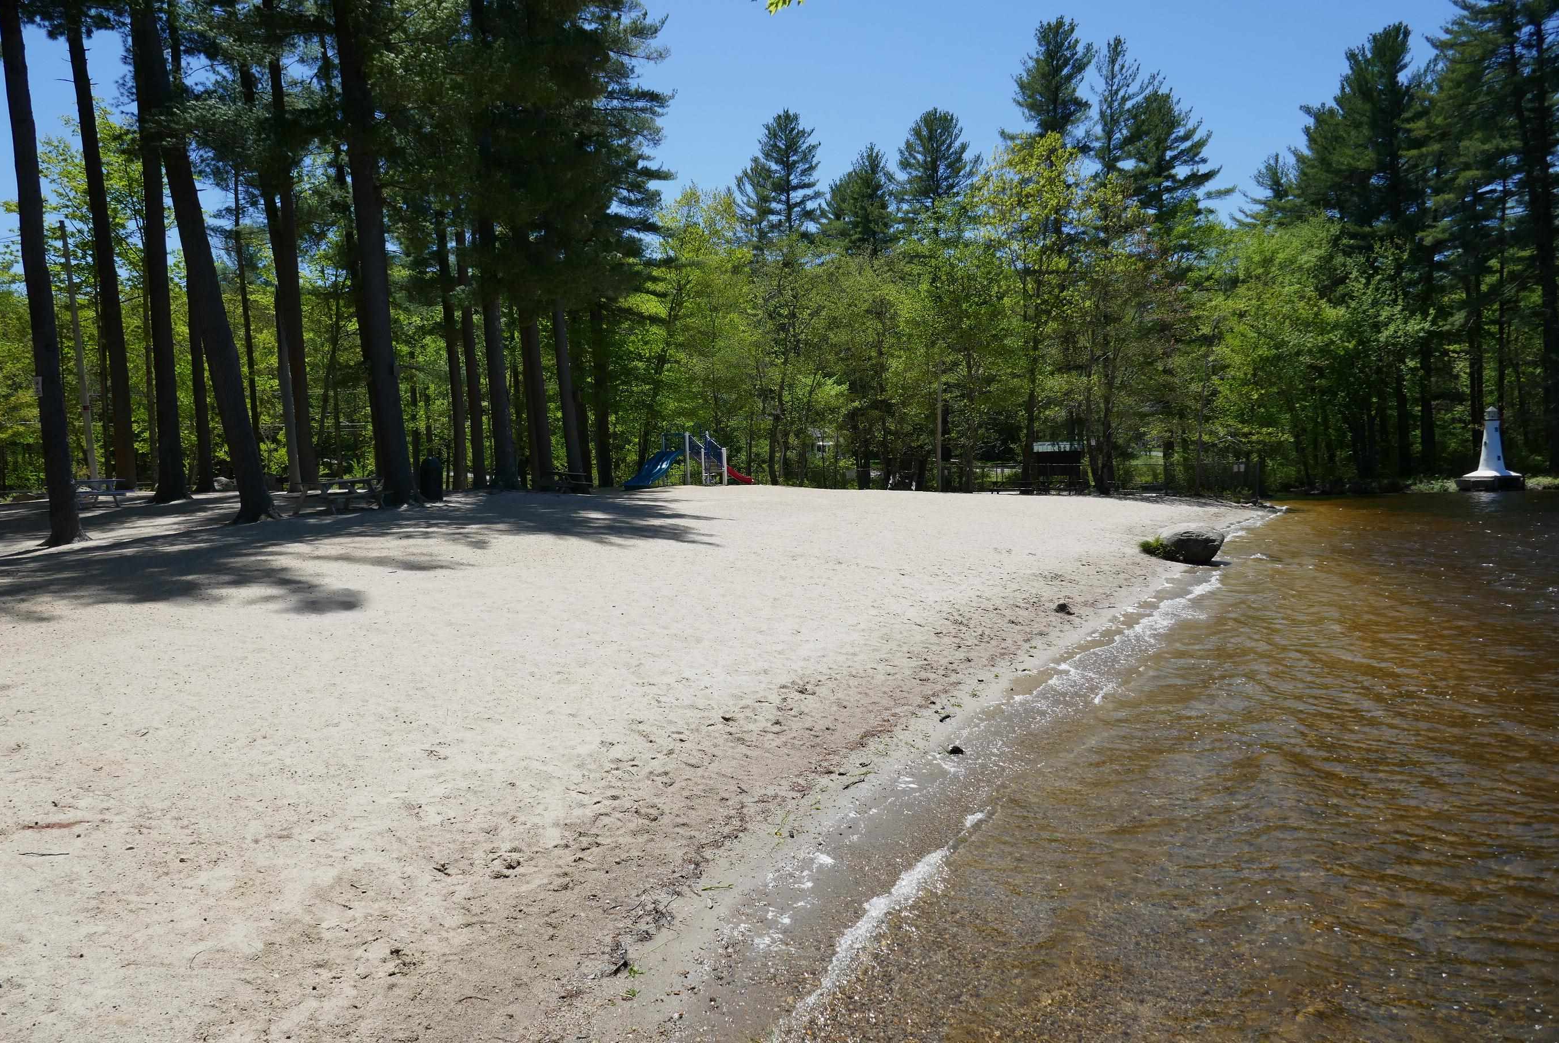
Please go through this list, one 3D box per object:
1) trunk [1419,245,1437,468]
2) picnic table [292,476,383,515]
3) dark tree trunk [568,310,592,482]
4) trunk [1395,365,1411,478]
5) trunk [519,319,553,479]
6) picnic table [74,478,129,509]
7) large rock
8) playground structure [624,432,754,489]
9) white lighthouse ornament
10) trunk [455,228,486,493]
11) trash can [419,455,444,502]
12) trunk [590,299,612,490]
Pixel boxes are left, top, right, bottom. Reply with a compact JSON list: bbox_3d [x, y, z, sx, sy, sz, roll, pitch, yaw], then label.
[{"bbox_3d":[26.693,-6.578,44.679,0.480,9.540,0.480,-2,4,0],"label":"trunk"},{"bbox_3d":[-10.951,-0.644,27.000,1.500,0.760,2.150,2,5,33],"label":"picnic table"},{"bbox_3d":[-7.842,-4.867,42.769,0.450,6.860,0.450,-4,4,-10],"label":"dark tree trunk"},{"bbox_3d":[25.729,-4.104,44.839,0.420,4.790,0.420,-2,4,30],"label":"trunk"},{"bbox_3d":[-8.695,-4.241,38.794,0.660,6.140,0.600,-5,4,-12],"label":"trunk"},{"bbox_3d":[-18.885,-0.743,30.000,1.500,0.750,1.850,3,5,40],"label":"picnic table"},{"bbox_3d":[6.068,0.353,16.100,1.020,0.600,0.850,1,4,22],"label":"large rock"},{"bbox_3d":[-3.473,-2.364,42.000,2.900,2.100,4.700,2,5,35],"label":"playground structure"},{"bbox_3d":[25.516,-2.590,39.000,2.200,3.000,2.200,2,5,34],"label":"white lighthouse ornament"},{"bbox_3d":[-10.999,-5.797,38.688,0.420,9.260,0.420,-4,4,-15],"label":"trunk"},{"bbox_3d":[-9.273,-1.120,29.000,0.600,1.180,0.600,-2,4,-18],"label":"trash can"},{"bbox_3d":[-6.673,-4.718,40.767,0.520,6.920,0.520,-3,4,-9],"label":"trunk"}]

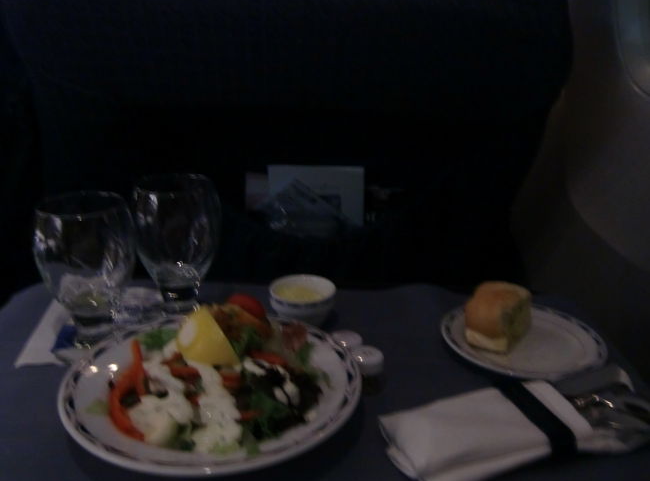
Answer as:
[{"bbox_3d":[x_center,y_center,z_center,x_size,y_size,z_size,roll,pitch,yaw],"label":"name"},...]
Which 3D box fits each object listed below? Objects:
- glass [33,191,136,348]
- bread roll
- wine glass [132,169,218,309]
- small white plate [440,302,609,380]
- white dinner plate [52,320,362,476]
[{"bbox_3d":[-0.202,0.027,0.544,0.082,0.123,0.082,1,19,0],"label":"glass"},{"bbox_3d":[0.152,0.064,0.551,0.041,0.044,0.050,16,24,36],"label":"bread roll"},{"bbox_3d":[-0.140,0.006,0.608,0.082,0.123,0.082,1,19,0],"label":"wine glass"},{"bbox_3d":[0.168,0.090,0.547,0.141,0.018,0.141,1,19,0],"label":"small white plate"},{"bbox_3d":[-0.080,0.110,0.466,0.212,0.024,0.212,1,19,0],"label":"white dinner plate"}]

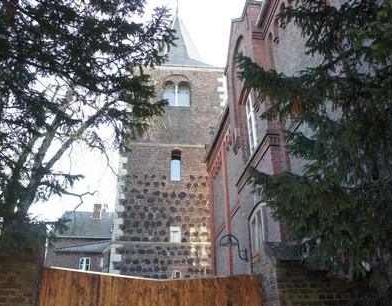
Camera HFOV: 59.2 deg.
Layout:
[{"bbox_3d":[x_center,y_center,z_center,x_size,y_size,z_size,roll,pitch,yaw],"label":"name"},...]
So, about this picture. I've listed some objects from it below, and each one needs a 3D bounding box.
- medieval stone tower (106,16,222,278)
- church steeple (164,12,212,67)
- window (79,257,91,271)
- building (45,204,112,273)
[{"bbox_3d":[-1.692,-0.691,27.268,7.310,30.488,7.310,2,-29,-6],"label":"medieval stone tower"},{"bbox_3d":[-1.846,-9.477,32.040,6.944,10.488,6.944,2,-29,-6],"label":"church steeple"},{"bbox_3d":[-7.902,7.972,24.541,0.781,1.051,0.140,2,-29,-6],"label":"window"},{"bbox_3d":[-7.182,10.019,27.788,7.400,11.931,6.600,2,-29,-6],"label":"building"}]

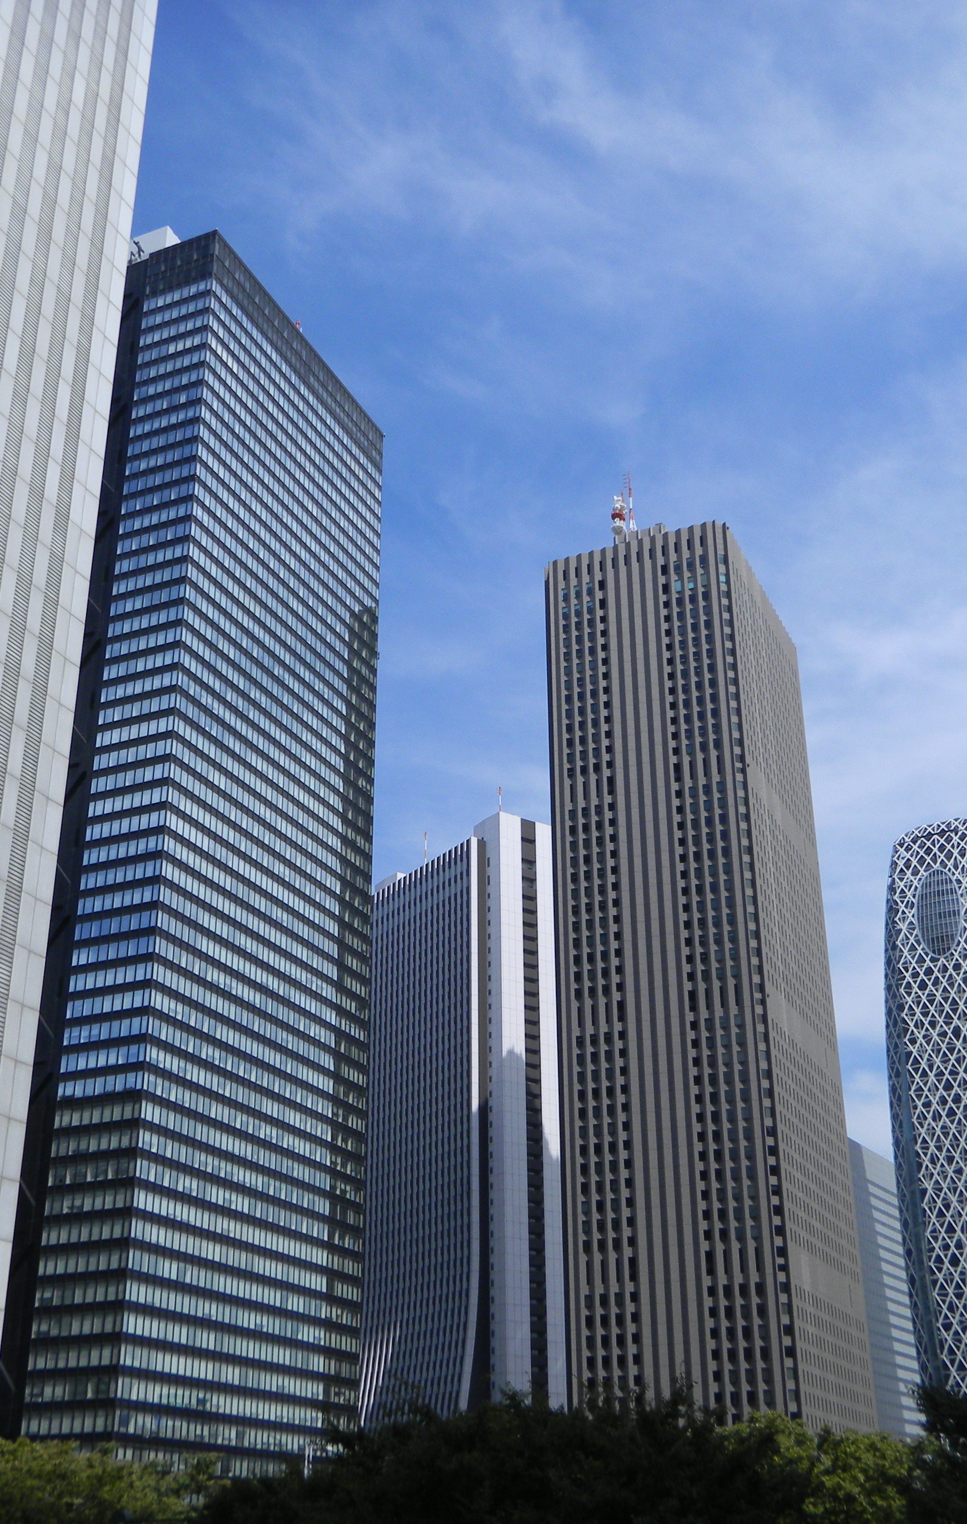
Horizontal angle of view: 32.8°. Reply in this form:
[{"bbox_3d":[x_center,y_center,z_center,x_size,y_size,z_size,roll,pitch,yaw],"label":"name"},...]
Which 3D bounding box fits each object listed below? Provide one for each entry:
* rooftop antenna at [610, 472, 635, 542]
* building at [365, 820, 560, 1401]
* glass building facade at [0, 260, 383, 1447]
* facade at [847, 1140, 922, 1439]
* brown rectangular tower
[{"bbox_3d":[34.317,-61.523,397.050,6.200,20.000,5.500,-11,-28,21],"label":"rooftop antenna"},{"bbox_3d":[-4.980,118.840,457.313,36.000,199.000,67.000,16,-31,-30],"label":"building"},{"bbox_3d":[-50.700,20.007,259.527,43.000,204.000,60.500,-11,-28,21],"label":"glass building facade"},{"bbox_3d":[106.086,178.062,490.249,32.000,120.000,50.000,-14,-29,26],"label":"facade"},{"bbox_3d":[48.156,59.778,356.822,44.000,216.500,61.600,-11,-28,21],"label":"brown rectangular tower"}]

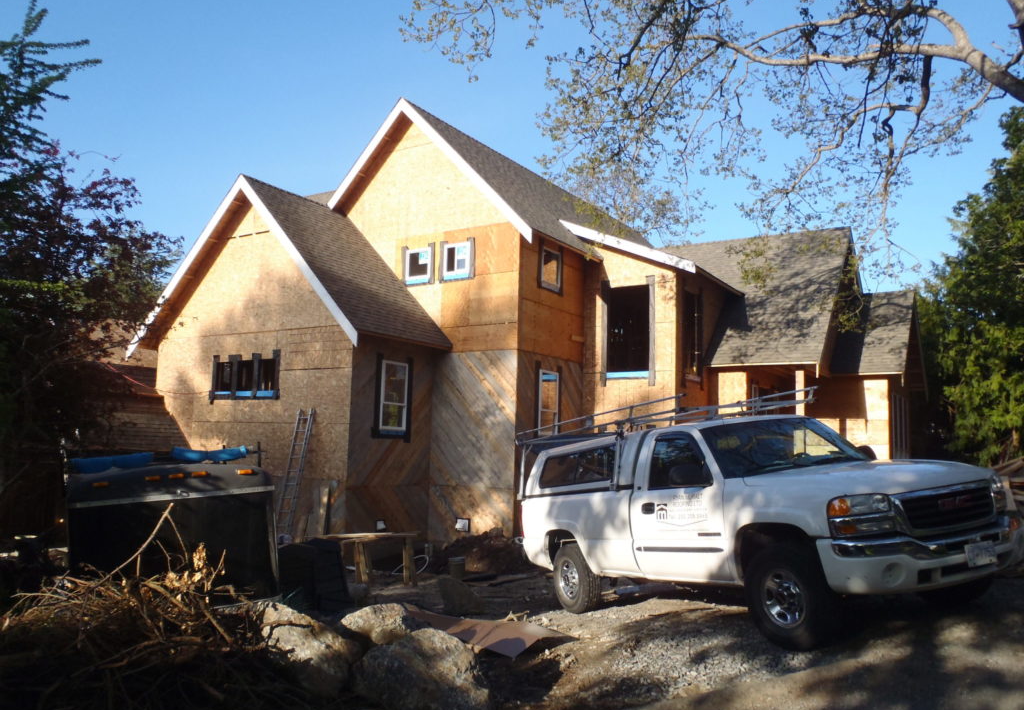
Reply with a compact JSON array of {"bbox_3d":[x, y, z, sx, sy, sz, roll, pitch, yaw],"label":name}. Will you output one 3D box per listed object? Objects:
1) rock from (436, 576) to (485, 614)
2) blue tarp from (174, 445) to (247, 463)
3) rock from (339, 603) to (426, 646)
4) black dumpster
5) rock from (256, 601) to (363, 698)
[{"bbox_3d":[-0.609,2.849,9.800,0.570,0.460,0.500,2,-6,-3],"label":"rock"},{"bbox_3d":[-3.385,1.117,9.300,0.840,0.210,0.320,0,-5,-28],"label":"blue tarp"},{"bbox_3d":[-0.993,2.113,6.450,0.670,0.400,0.520,2,-6,-9],"label":"rock"},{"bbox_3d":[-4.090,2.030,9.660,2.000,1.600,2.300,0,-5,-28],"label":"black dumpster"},{"bbox_3d":[-1.455,2.078,5.950,0.720,0.570,0.620,3,-6,-13],"label":"rock"}]

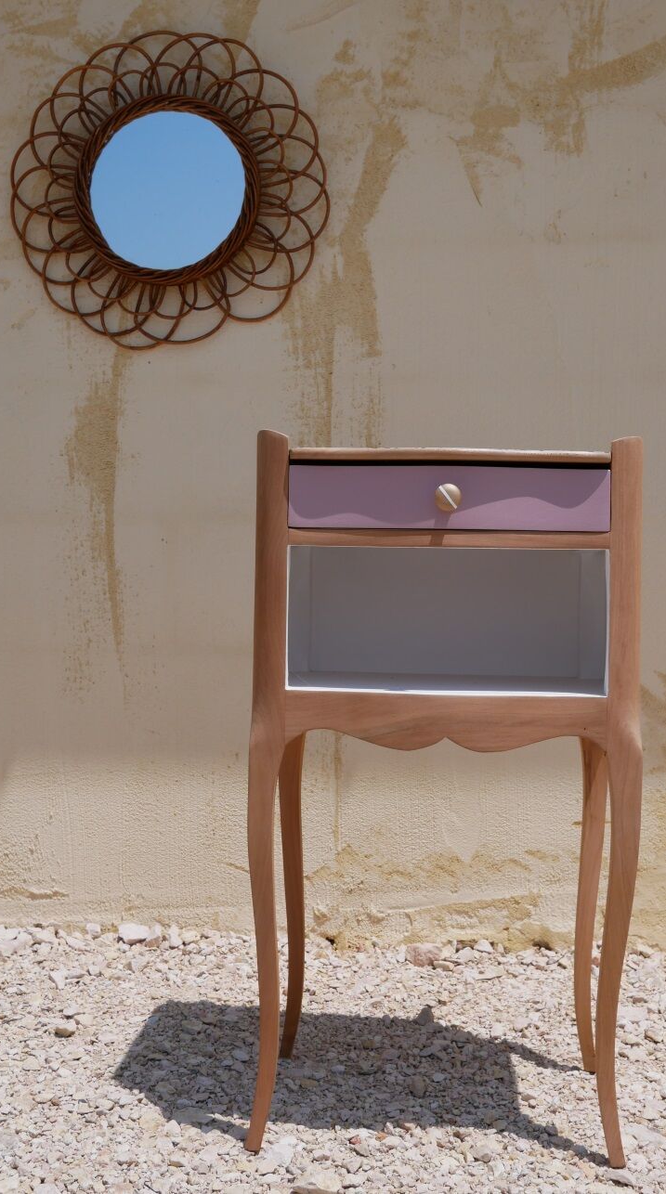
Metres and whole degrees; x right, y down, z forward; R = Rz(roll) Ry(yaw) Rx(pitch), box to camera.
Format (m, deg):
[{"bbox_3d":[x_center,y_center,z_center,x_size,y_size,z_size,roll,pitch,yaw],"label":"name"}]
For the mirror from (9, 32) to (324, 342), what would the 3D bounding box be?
[{"bbox_3d":[-0.255,-0.633,2.150,0.500,0.495,0.040,1,0,6],"label":"mirror"}]

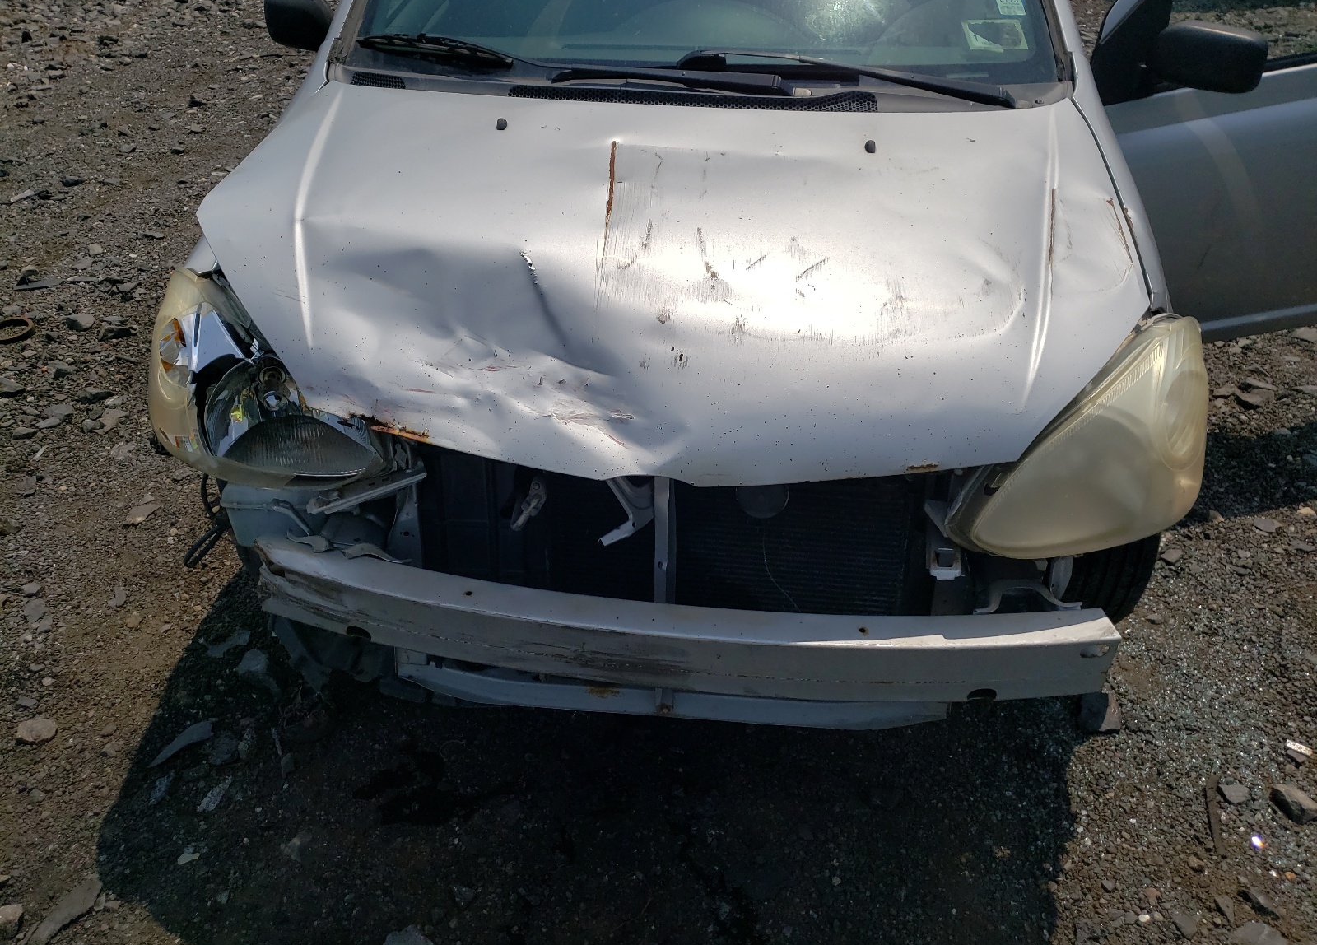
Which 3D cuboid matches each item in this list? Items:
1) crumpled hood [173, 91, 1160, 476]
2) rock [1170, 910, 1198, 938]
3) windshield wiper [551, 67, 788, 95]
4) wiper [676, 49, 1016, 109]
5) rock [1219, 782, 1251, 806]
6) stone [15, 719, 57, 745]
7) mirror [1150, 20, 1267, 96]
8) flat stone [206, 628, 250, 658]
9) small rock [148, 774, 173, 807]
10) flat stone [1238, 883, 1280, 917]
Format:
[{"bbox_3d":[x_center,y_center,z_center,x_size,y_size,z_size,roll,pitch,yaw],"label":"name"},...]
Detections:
[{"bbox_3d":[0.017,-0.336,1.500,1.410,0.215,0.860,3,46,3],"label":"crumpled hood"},{"bbox_3d":[0.822,0.707,1.547,0.036,0.020,0.039,-1,37,-2],"label":"rock"},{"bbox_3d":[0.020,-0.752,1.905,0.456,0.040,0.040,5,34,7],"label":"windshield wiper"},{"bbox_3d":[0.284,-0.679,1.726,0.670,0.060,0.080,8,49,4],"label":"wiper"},{"bbox_3d":[1.012,0.564,1.738,0.043,0.023,0.035,-1,37,-2],"label":"rock"},{"bbox_3d":[-1.146,0.477,1.821,0.066,0.024,0.045,-8,38,-11],"label":"stone"},{"bbox_3d":[1.088,-0.828,1.966,0.110,0.130,0.185,-10,35,-14],"label":"mirror"},{"bbox_3d":[-0.878,0.359,2.039,0.059,0.018,0.093,21,39,28],"label":"flat stone"},{"bbox_3d":[-0.868,0.554,1.726,0.024,0.015,0.060,8,37,9],"label":"small rock"},{"bbox_3d":[0.952,0.681,1.562,0.037,0.022,0.056,-8,35,-12],"label":"flat stone"}]

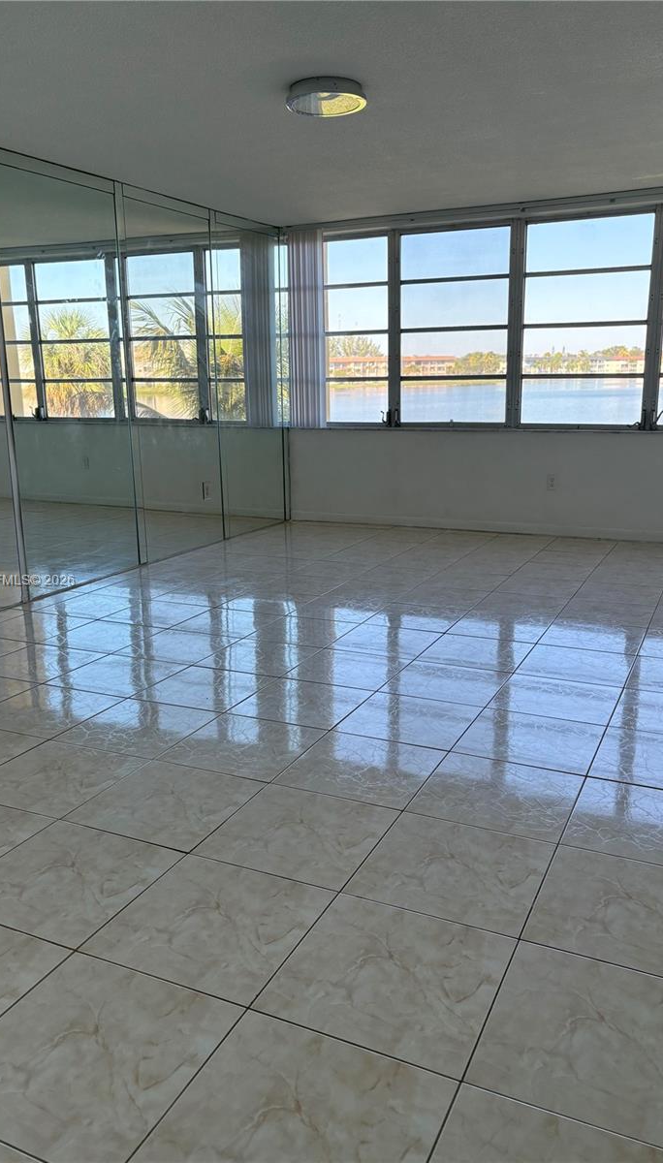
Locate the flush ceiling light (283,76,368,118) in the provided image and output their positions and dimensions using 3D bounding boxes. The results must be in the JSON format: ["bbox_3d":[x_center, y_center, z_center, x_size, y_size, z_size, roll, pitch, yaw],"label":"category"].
[{"bbox_3d":[-0.022,-2.072,3.740,0.347,0.065,0.347,-1,13,0],"label":"flush ceiling light"}]

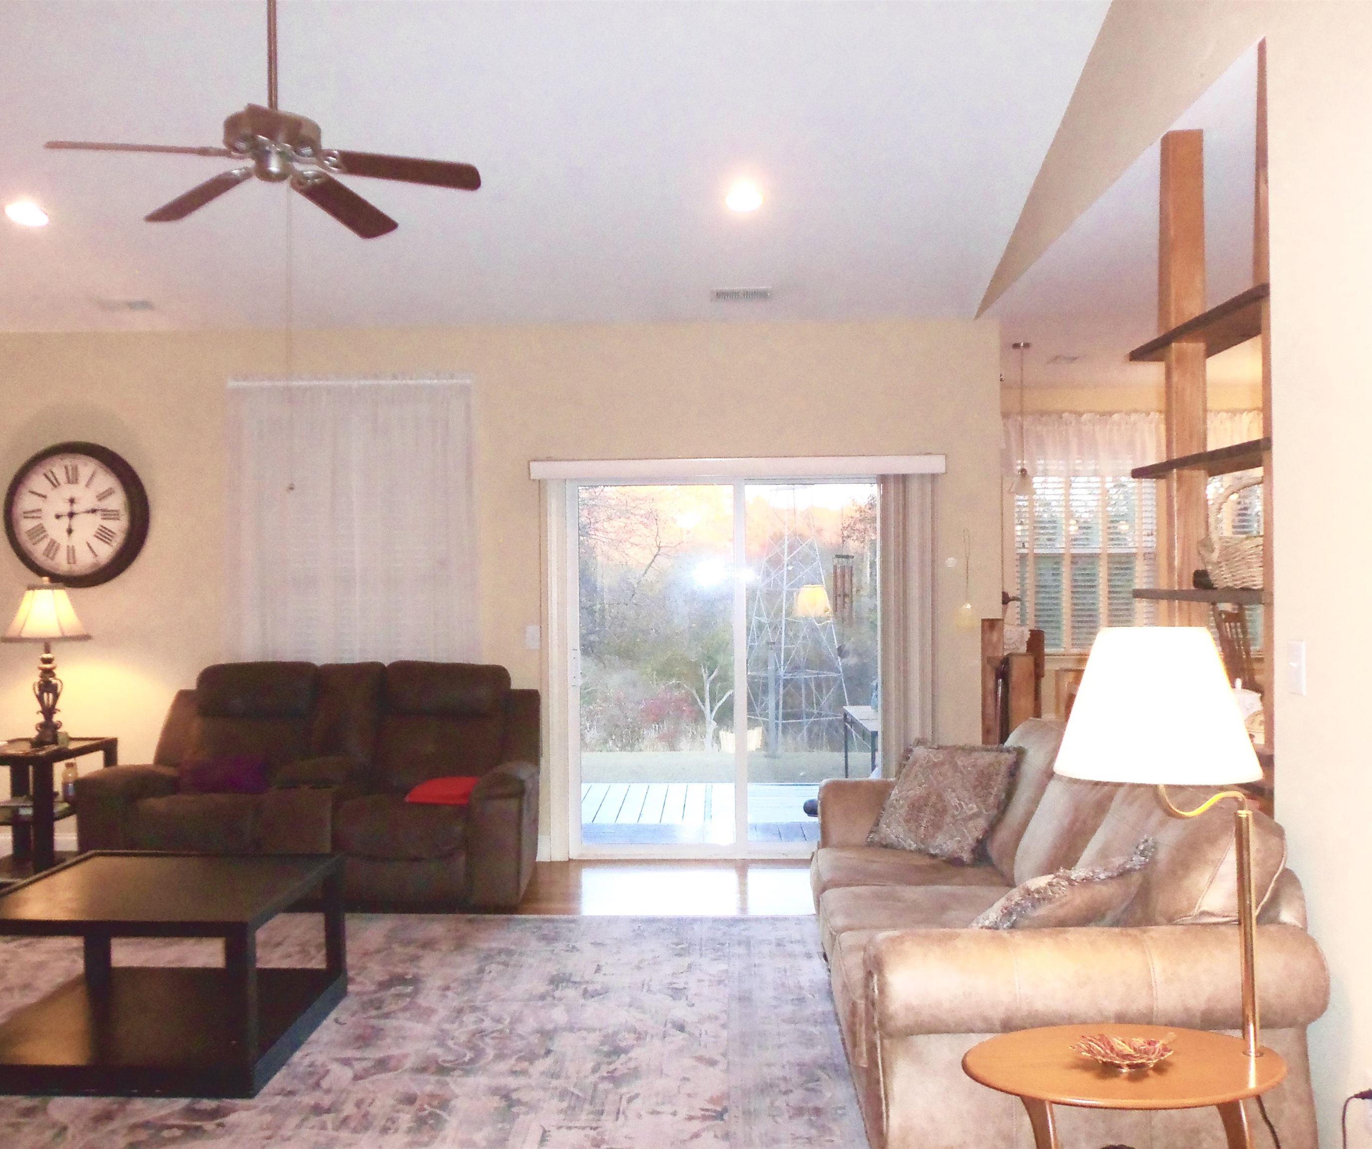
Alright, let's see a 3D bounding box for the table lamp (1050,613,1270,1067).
[{"bbox_3d":[0.865,0.485,2.261,0.395,0.785,0.385,-1,0,1],"label":"table lamp"}]

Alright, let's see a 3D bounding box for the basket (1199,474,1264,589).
[{"bbox_3d":[1.527,-0.113,3.238,0.320,0.297,0.380,0,0,2],"label":"basket"}]

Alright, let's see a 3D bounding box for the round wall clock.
[{"bbox_3d":[-3.210,-0.316,6.517,0.765,0.765,0.075,0,0,2],"label":"round wall clock"}]

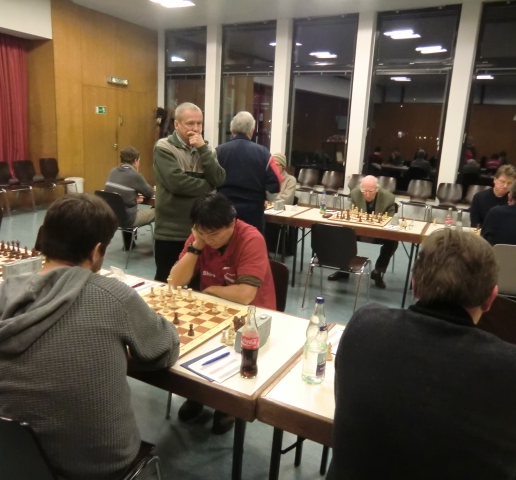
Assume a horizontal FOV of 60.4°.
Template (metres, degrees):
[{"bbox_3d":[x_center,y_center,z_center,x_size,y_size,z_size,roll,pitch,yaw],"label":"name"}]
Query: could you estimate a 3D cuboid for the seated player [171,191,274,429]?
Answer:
[{"bbox_3d":[-0.168,0.360,2.526,0.540,1.220,0.700,9,14,24],"label":"seated player"}]

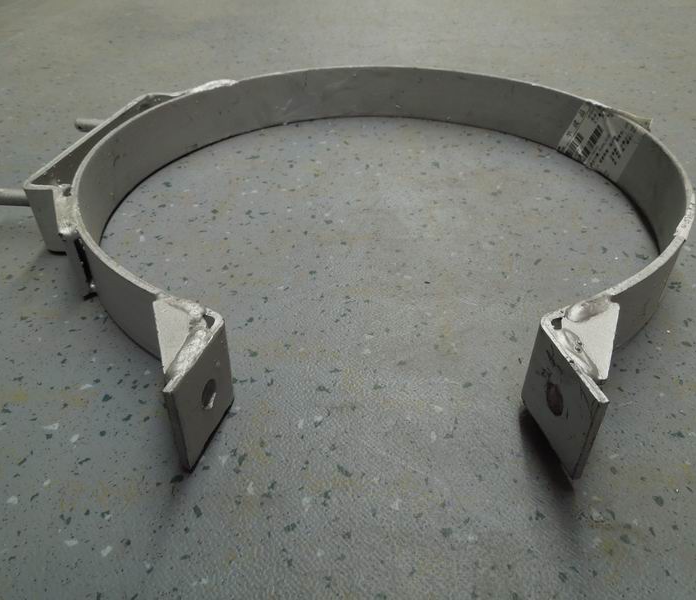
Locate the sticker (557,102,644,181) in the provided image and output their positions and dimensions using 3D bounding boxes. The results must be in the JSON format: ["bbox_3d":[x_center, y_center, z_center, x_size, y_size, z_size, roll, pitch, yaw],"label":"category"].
[{"bbox_3d":[0.207,-0.129,0.476,0.006,0.049,0.090,-12,39,-15],"label":"sticker"}]

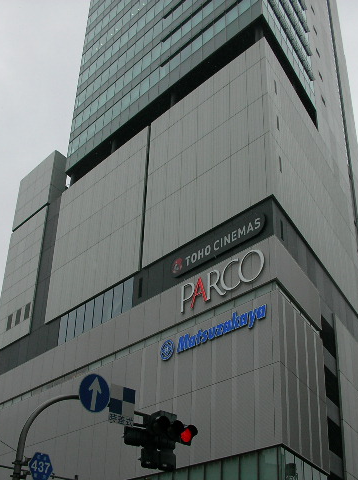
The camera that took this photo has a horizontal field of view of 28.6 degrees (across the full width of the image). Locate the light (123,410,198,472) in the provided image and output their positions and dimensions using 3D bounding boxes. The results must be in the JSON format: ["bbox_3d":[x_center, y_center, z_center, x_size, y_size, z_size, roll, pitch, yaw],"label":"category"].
[{"bbox_3d":[-0.387,4.237,14.700,1.300,0.920,1.050,27,-38,-36],"label":"light"}]

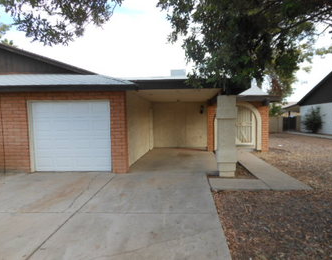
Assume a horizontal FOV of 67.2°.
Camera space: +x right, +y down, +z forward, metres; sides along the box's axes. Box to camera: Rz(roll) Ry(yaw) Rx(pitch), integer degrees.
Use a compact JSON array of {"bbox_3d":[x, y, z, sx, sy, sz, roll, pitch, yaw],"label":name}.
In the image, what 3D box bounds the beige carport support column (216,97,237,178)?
[{"bbox_3d":[1.652,0.163,6.917,0.510,2.195,0.480,0,3,5],"label":"beige carport support column"}]

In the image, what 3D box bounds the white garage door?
[{"bbox_3d":[-2.817,0.188,7.539,2.465,2.095,0.120,0,3,5],"label":"white garage door"}]

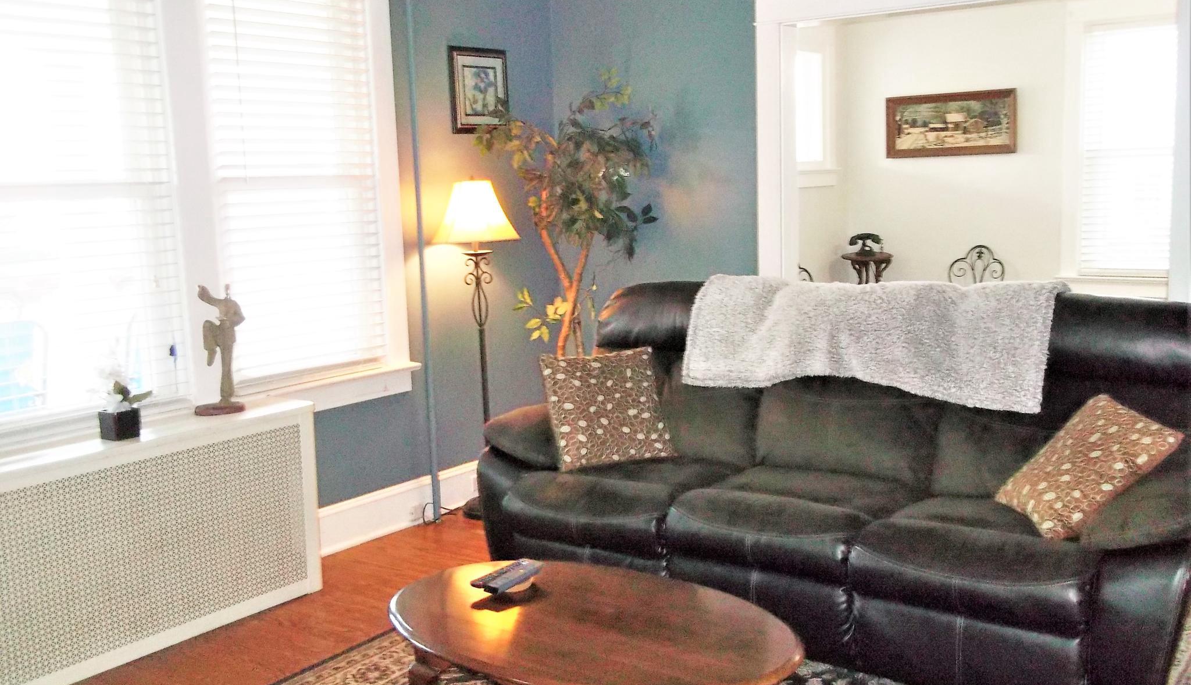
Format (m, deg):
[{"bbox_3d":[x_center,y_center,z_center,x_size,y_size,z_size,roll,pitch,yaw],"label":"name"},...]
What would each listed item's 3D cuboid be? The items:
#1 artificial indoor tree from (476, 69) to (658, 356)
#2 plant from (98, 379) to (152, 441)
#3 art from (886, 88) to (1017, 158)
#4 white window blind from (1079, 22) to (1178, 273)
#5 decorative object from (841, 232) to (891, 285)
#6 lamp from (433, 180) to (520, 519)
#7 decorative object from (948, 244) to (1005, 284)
[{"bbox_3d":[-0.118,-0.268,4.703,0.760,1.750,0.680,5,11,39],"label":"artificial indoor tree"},{"bbox_3d":[-1.492,0.198,3.478,0.105,0.180,0.145,5,11,39],"label":"plant"},{"bbox_3d":[2.299,-1.413,7.154,0.868,0.395,0.040,5,11,39],"label":"art"},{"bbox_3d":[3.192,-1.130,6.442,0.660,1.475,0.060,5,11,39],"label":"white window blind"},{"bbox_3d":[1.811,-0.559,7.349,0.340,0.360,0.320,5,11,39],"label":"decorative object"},{"bbox_3d":[-0.477,0.041,4.730,0.360,1.450,0.360,-2,9,0],"label":"lamp"},{"bbox_3d":[2.192,-0.077,6.569,0.420,0.980,0.480,5,11,39],"label":"decorative object"}]

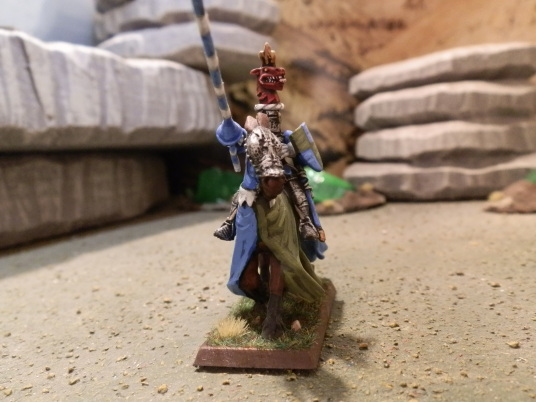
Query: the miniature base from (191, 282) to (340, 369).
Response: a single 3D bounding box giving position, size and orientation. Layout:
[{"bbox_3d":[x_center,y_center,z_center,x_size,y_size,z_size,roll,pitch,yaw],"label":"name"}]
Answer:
[{"bbox_3d":[0.003,0.029,0.109,0.025,0.004,0.050,-3,4,13],"label":"miniature base"}]

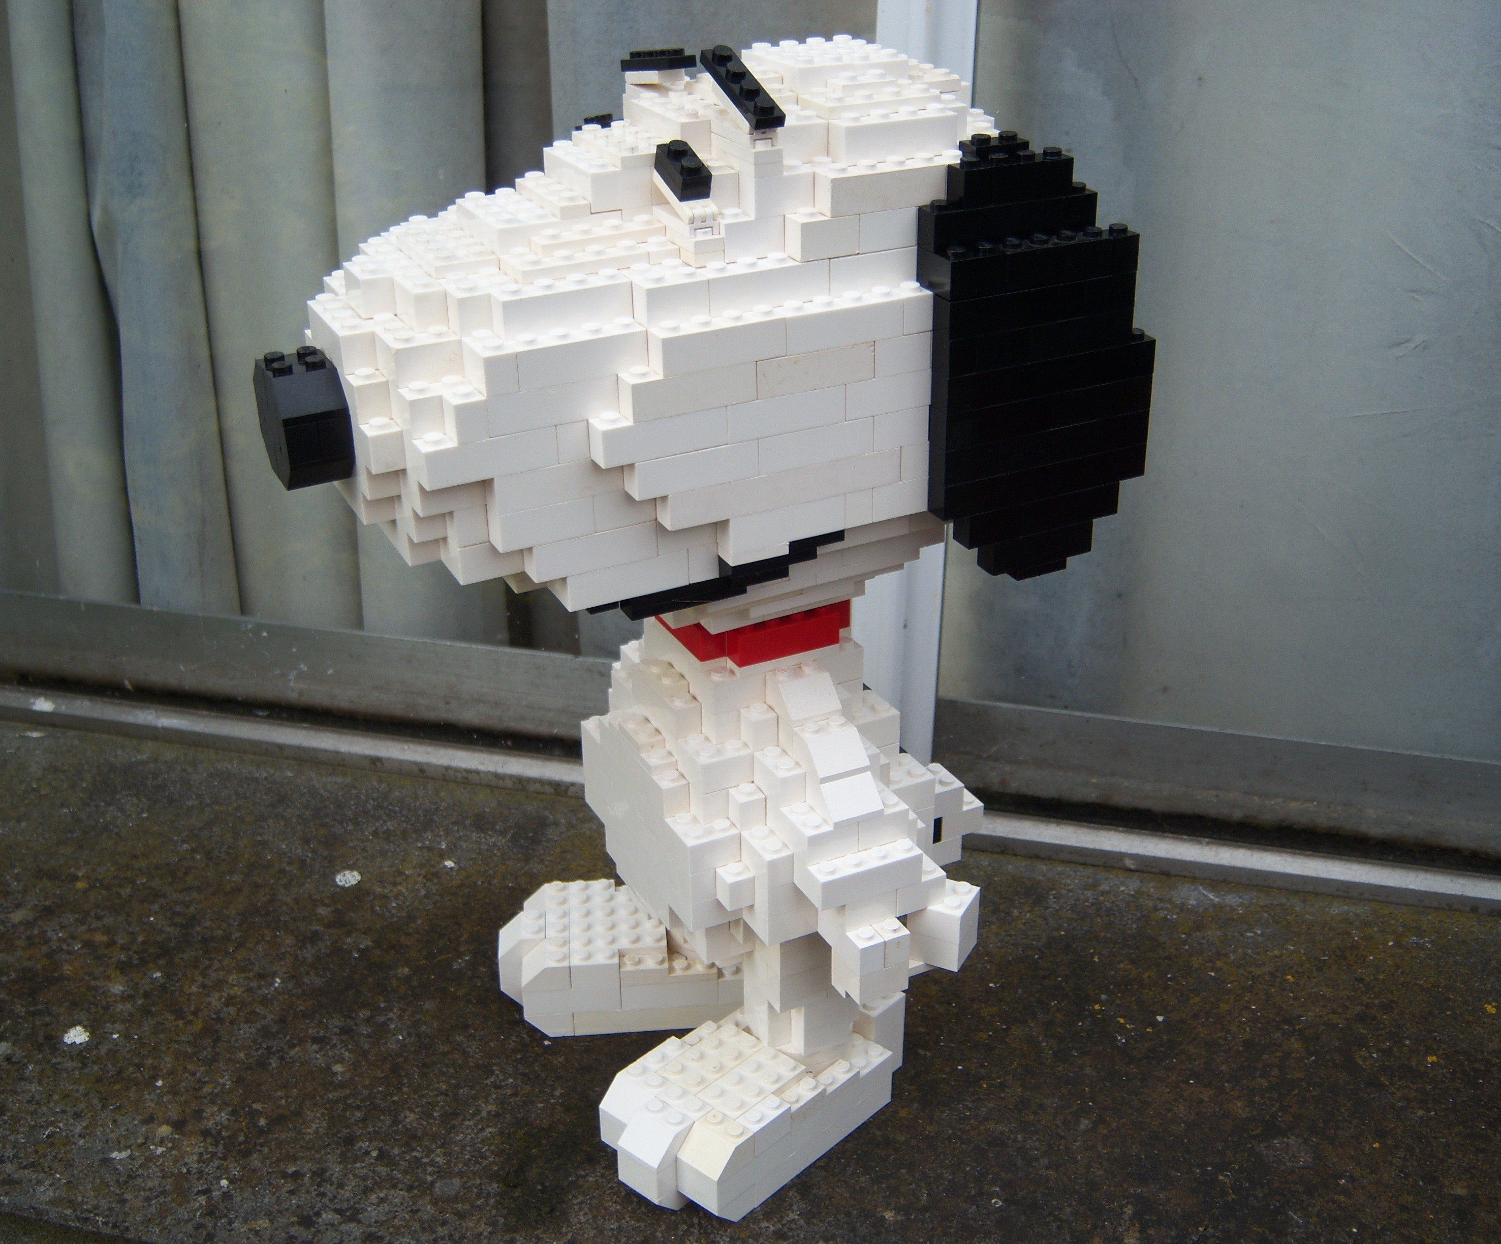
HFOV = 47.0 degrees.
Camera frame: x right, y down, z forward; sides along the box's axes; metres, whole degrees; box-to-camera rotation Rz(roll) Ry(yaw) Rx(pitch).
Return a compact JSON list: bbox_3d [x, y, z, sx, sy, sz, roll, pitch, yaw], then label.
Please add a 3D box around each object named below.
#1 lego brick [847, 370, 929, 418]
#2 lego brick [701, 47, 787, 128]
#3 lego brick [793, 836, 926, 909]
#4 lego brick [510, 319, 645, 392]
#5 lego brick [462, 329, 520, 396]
[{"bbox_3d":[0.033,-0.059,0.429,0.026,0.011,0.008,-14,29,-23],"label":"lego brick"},{"bbox_3d":[-0.002,-0.128,0.411,0.008,0.005,0.032,-13,50,-22],"label":"lego brick"},{"bbox_3d":[0.030,0.067,0.473,0.032,0.011,0.014,-14,29,-23],"label":"lego brick"},{"bbox_3d":[-0.040,-0.062,0.399,0.032,0.011,0.008,-14,29,-23],"label":"lego brick"},{"bbox_3d":[-0.059,-0.059,0.392,0.008,0.011,0.016,-14,29,-23],"label":"lego brick"}]

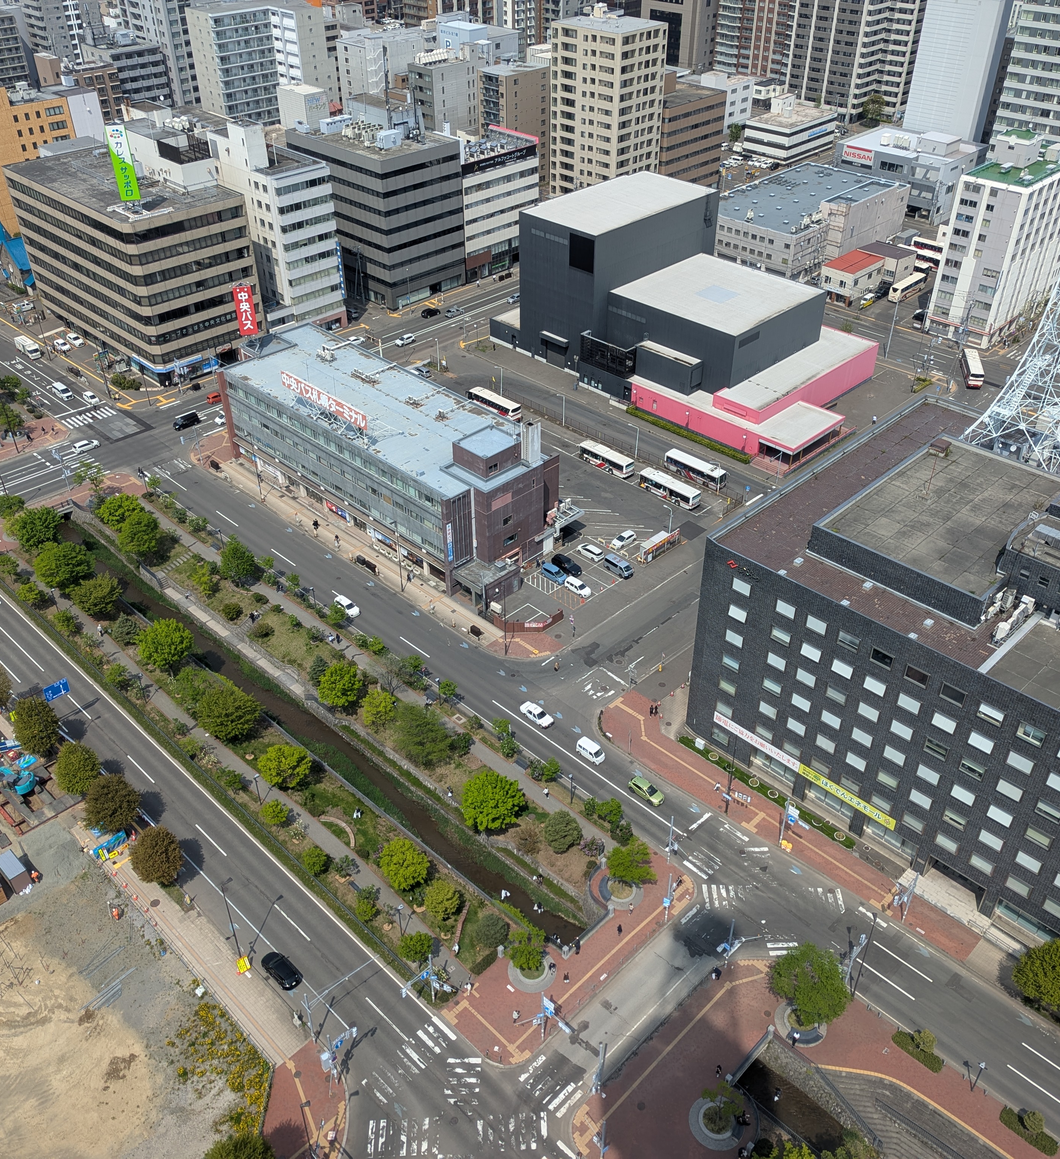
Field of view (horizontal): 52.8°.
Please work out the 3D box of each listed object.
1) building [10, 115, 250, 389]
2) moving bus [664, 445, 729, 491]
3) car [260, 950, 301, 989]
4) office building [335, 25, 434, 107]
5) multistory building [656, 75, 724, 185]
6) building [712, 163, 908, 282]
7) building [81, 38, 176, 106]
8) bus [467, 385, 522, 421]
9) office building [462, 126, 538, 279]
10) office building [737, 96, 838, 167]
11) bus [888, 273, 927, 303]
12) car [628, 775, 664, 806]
[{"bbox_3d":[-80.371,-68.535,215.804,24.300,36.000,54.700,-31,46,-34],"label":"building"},{"bbox_3d":[27.220,-17.960,175.670,2.480,3.050,10.840,-30,45,-34],"label":"moving bus"},{"bbox_3d":[-23.784,36.995,101.794,1.800,1.600,4.500,-31,46,-34],"label":"car"},{"bbox_3d":[-41.910,-152.610,332.790,14.000,30.800,30.500,30,46,34],"label":"office building"},{"bbox_3d":[37.150,-120.430,295.710,26.000,27.000,21.500,-30,45,-34],"label":"multistory building"},{"bbox_3d":[67.260,-89.770,264.420,31.200,11.800,52.000,30,46,34],"label":"building"},{"bbox_3d":[-119.996,-144.190,320.900,14.700,32.800,18.500,-31,46,-34],"label":"building"},{"bbox_3d":[-6.227,-31.099,191.967,2.500,3.200,10.800,-31,46,-34],"label":"bus"},{"bbox_3d":[-12.940,-88.530,251.820,23.500,27.700,19.000,-30,45,-34],"label":"office building"},{"bbox_3d":[79.990,-138.320,328.100,17.000,13.500,28.000,30,46,34],"label":"office building"},{"bbox_3d":[84.770,-65.250,239.700,2.490,3.400,11.900,28,45,33],"label":"bus"},{"bbox_3d":[12.984,23.424,119.704,1.680,1.500,4.000,-31,46,-34],"label":"car"}]

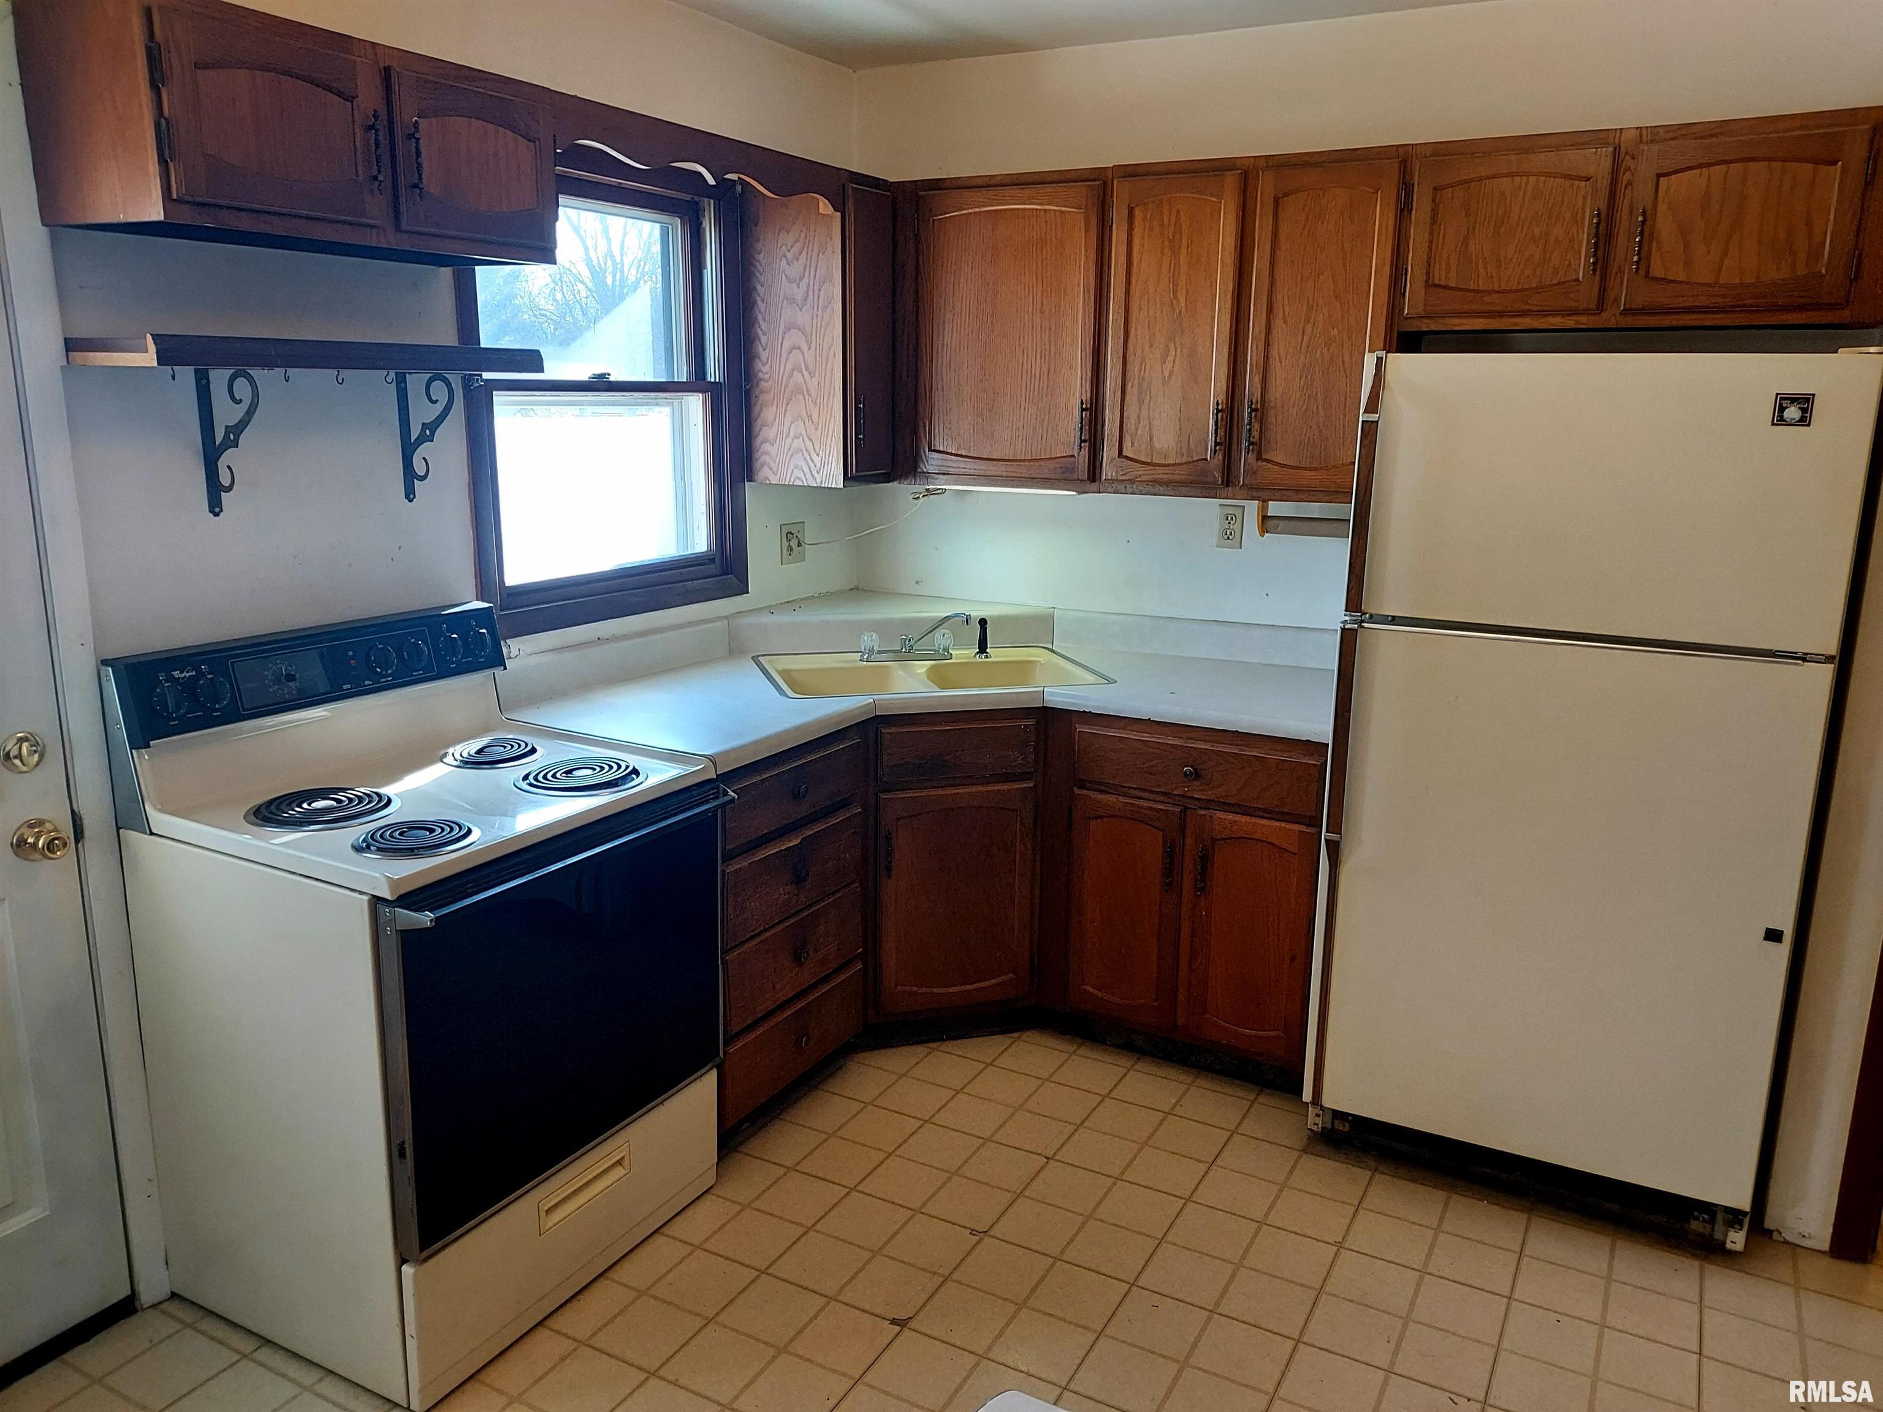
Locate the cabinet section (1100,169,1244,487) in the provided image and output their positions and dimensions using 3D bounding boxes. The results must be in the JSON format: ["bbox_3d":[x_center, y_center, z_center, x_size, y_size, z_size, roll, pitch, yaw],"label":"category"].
[{"bbox_3d":[0.545,-0.885,3.227,0.308,0.701,0.028,8,14,28],"label":"cabinet section"}]

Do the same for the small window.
[{"bbox_3d":[-0.774,-0.731,3.176,0.095,1.036,0.914,8,14,28],"label":"small window"}]

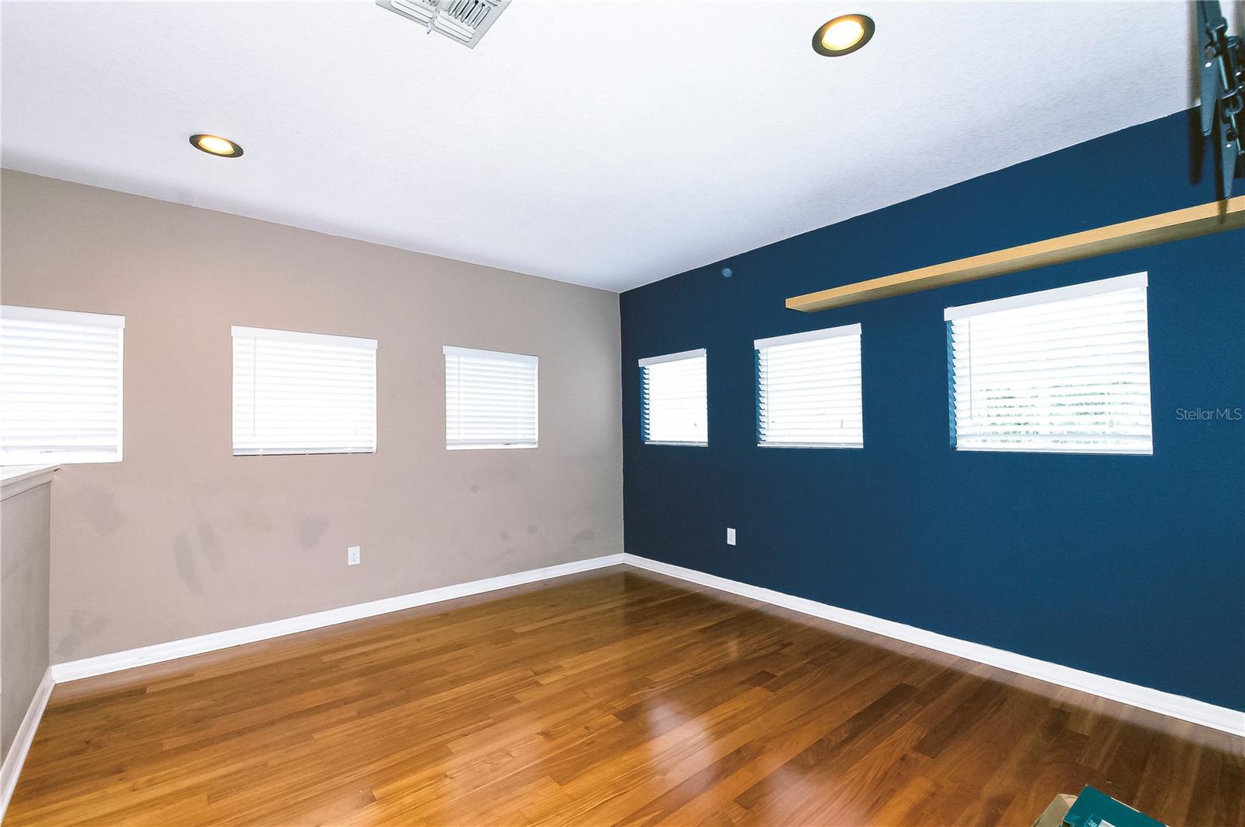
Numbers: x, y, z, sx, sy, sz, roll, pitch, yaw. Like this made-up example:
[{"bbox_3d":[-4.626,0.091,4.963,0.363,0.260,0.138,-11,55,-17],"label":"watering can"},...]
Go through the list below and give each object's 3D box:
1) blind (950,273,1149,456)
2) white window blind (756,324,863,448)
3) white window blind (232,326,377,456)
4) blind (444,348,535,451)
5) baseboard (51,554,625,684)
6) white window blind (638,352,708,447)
[{"bbox_3d":[2.005,-0.196,2.492,0.065,0.766,0.766,1,-3,-41],"label":"blind"},{"bbox_3d":[1.218,-0.154,3.413,0.065,0.752,0.761,1,-3,-41],"label":"white window blind"},{"bbox_3d":[-1.967,-0.122,3.251,0.785,0.752,0.065,1,-3,-39],"label":"white window blind"},{"bbox_3d":[-1.013,-0.108,4.020,0.782,0.733,0.065,1,-3,-39],"label":"blind"},{"bbox_3d":[-1.372,1.292,3.631,3.558,0.089,0.015,1,-3,-39],"label":"baseboard"},{"bbox_3d":[0.429,-0.112,4.335,0.065,0.757,0.783,1,-3,-41],"label":"white window blind"}]

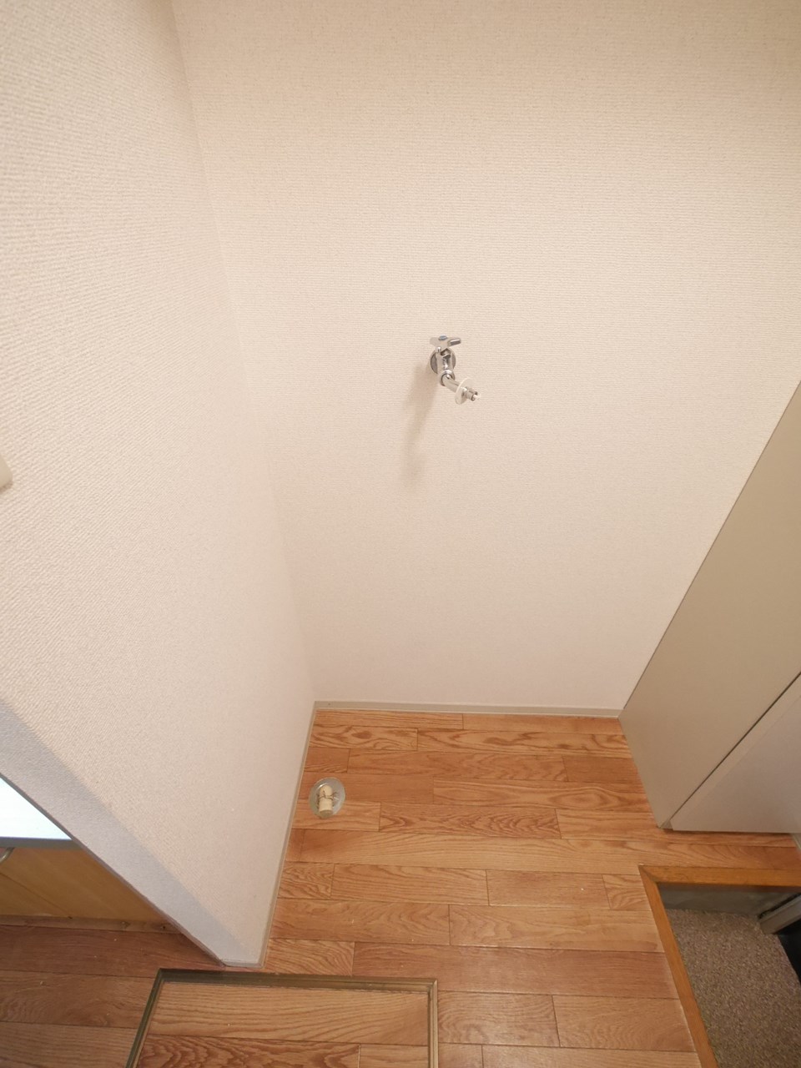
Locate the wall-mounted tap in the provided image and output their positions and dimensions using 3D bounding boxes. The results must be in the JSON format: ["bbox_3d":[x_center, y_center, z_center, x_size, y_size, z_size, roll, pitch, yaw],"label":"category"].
[{"bbox_3d":[0.090,-0.282,0.731,0.078,0.092,0.162,1,36,1],"label":"wall-mounted tap"}]

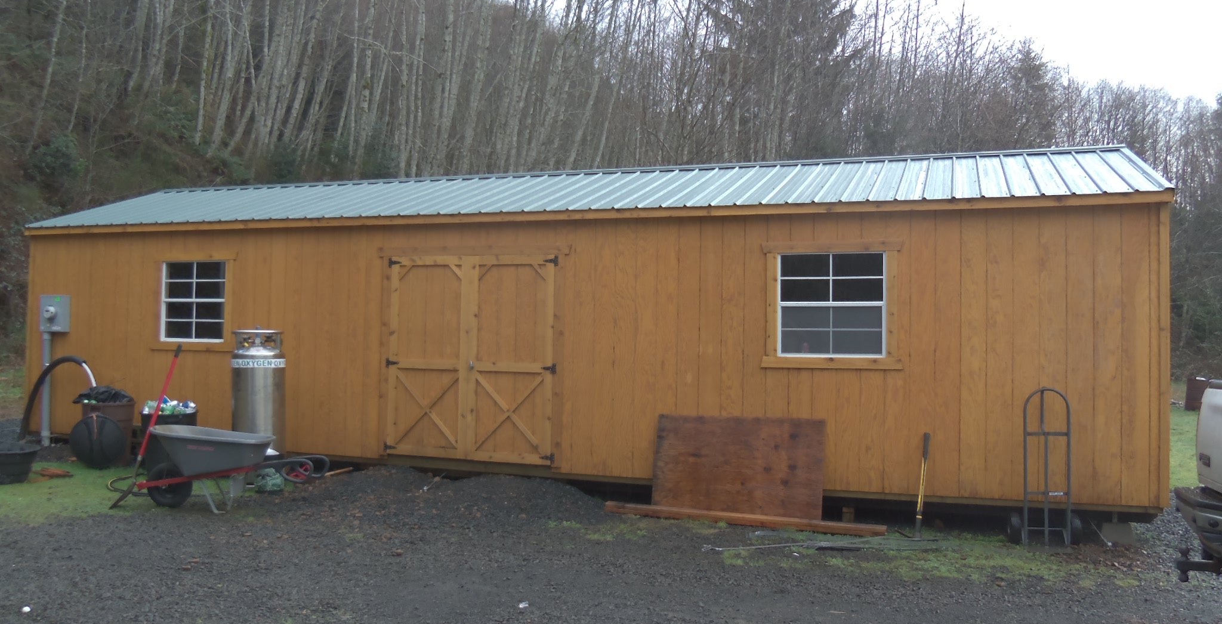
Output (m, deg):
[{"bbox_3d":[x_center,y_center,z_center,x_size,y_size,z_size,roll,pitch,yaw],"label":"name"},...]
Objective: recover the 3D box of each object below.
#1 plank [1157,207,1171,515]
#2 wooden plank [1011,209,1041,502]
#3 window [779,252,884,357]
[{"bbox_3d":[4.243,0.327,7.580,0.092,2.340,0.025,0,-2,20],"label":"plank"},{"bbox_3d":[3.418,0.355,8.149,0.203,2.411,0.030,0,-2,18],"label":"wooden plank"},{"bbox_3d":[1.923,-0.058,8.639,0.910,0.912,0.070,0,-2,18],"label":"window"}]

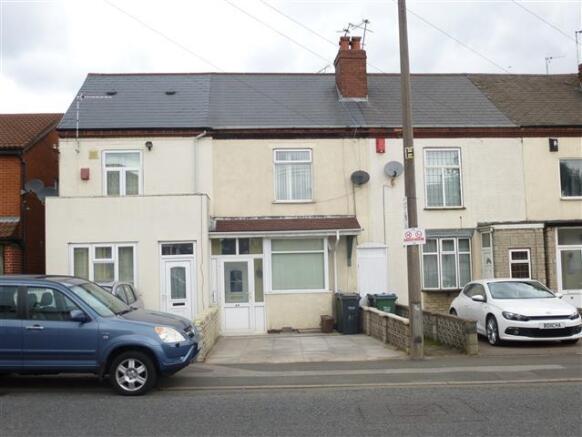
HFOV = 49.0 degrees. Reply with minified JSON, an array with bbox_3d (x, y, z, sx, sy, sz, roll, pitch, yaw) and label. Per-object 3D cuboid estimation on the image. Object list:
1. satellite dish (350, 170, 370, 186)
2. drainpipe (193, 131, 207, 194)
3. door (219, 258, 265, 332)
[{"bbox_3d":[1.942,-1.131,17.857,0.510,0.430,0.420,-2,-4,5],"label":"satellite dish"},{"bbox_3d":[-2.453,-1.420,17.351,0.343,1.895,0.180,-1,-4,-5],"label":"drainpipe"},{"bbox_3d":[-1.265,2.084,17.129,1.213,2.047,0.100,-1,-4,-5],"label":"door"}]

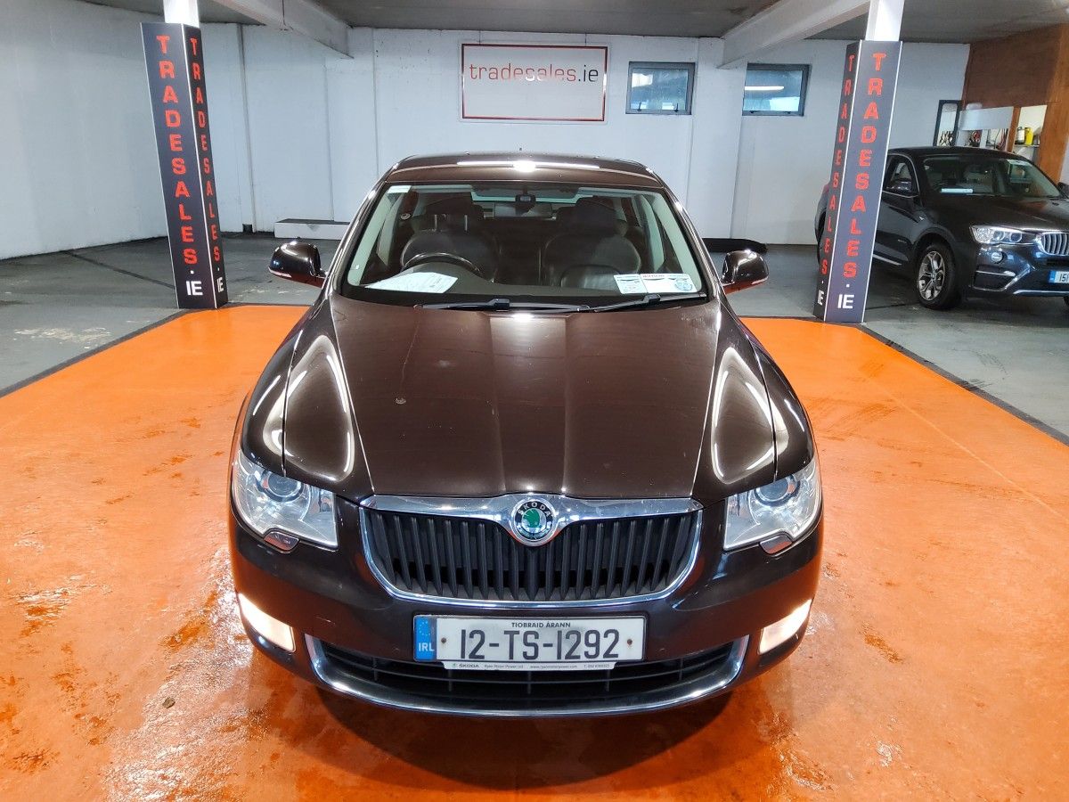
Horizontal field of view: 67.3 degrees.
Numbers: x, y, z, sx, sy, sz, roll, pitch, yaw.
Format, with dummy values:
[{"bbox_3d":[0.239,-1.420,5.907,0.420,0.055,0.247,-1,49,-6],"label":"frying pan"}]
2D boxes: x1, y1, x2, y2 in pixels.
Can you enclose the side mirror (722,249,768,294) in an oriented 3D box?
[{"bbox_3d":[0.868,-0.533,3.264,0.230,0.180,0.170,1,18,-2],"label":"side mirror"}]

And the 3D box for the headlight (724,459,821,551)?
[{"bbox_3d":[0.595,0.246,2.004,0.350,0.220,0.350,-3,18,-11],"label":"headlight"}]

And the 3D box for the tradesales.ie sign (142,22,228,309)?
[{"bbox_3d":[-3.109,-2.044,7.214,0.360,2.410,0.350,1,18,0],"label":"tradesales.ie sign"}]

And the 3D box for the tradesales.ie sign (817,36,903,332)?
[{"bbox_3d":[2.905,-1.929,7.281,0.360,2.410,0.350,1,18,0],"label":"tradesales.ie sign"}]

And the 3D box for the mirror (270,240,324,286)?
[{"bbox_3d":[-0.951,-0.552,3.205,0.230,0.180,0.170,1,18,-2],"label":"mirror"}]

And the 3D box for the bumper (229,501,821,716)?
[{"bbox_3d":[-0.014,0.459,2.055,1.700,0.530,0.530,1,18,-2],"label":"bumper"}]

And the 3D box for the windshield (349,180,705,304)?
[{"bbox_3d":[-0.037,-0.629,3.112,1.400,0.430,0.830,1,18,-2],"label":"windshield"}]

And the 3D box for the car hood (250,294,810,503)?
[{"bbox_3d":[-0.019,-0.056,2.362,1.540,0.290,1.270,1,18,-2],"label":"car hood"}]

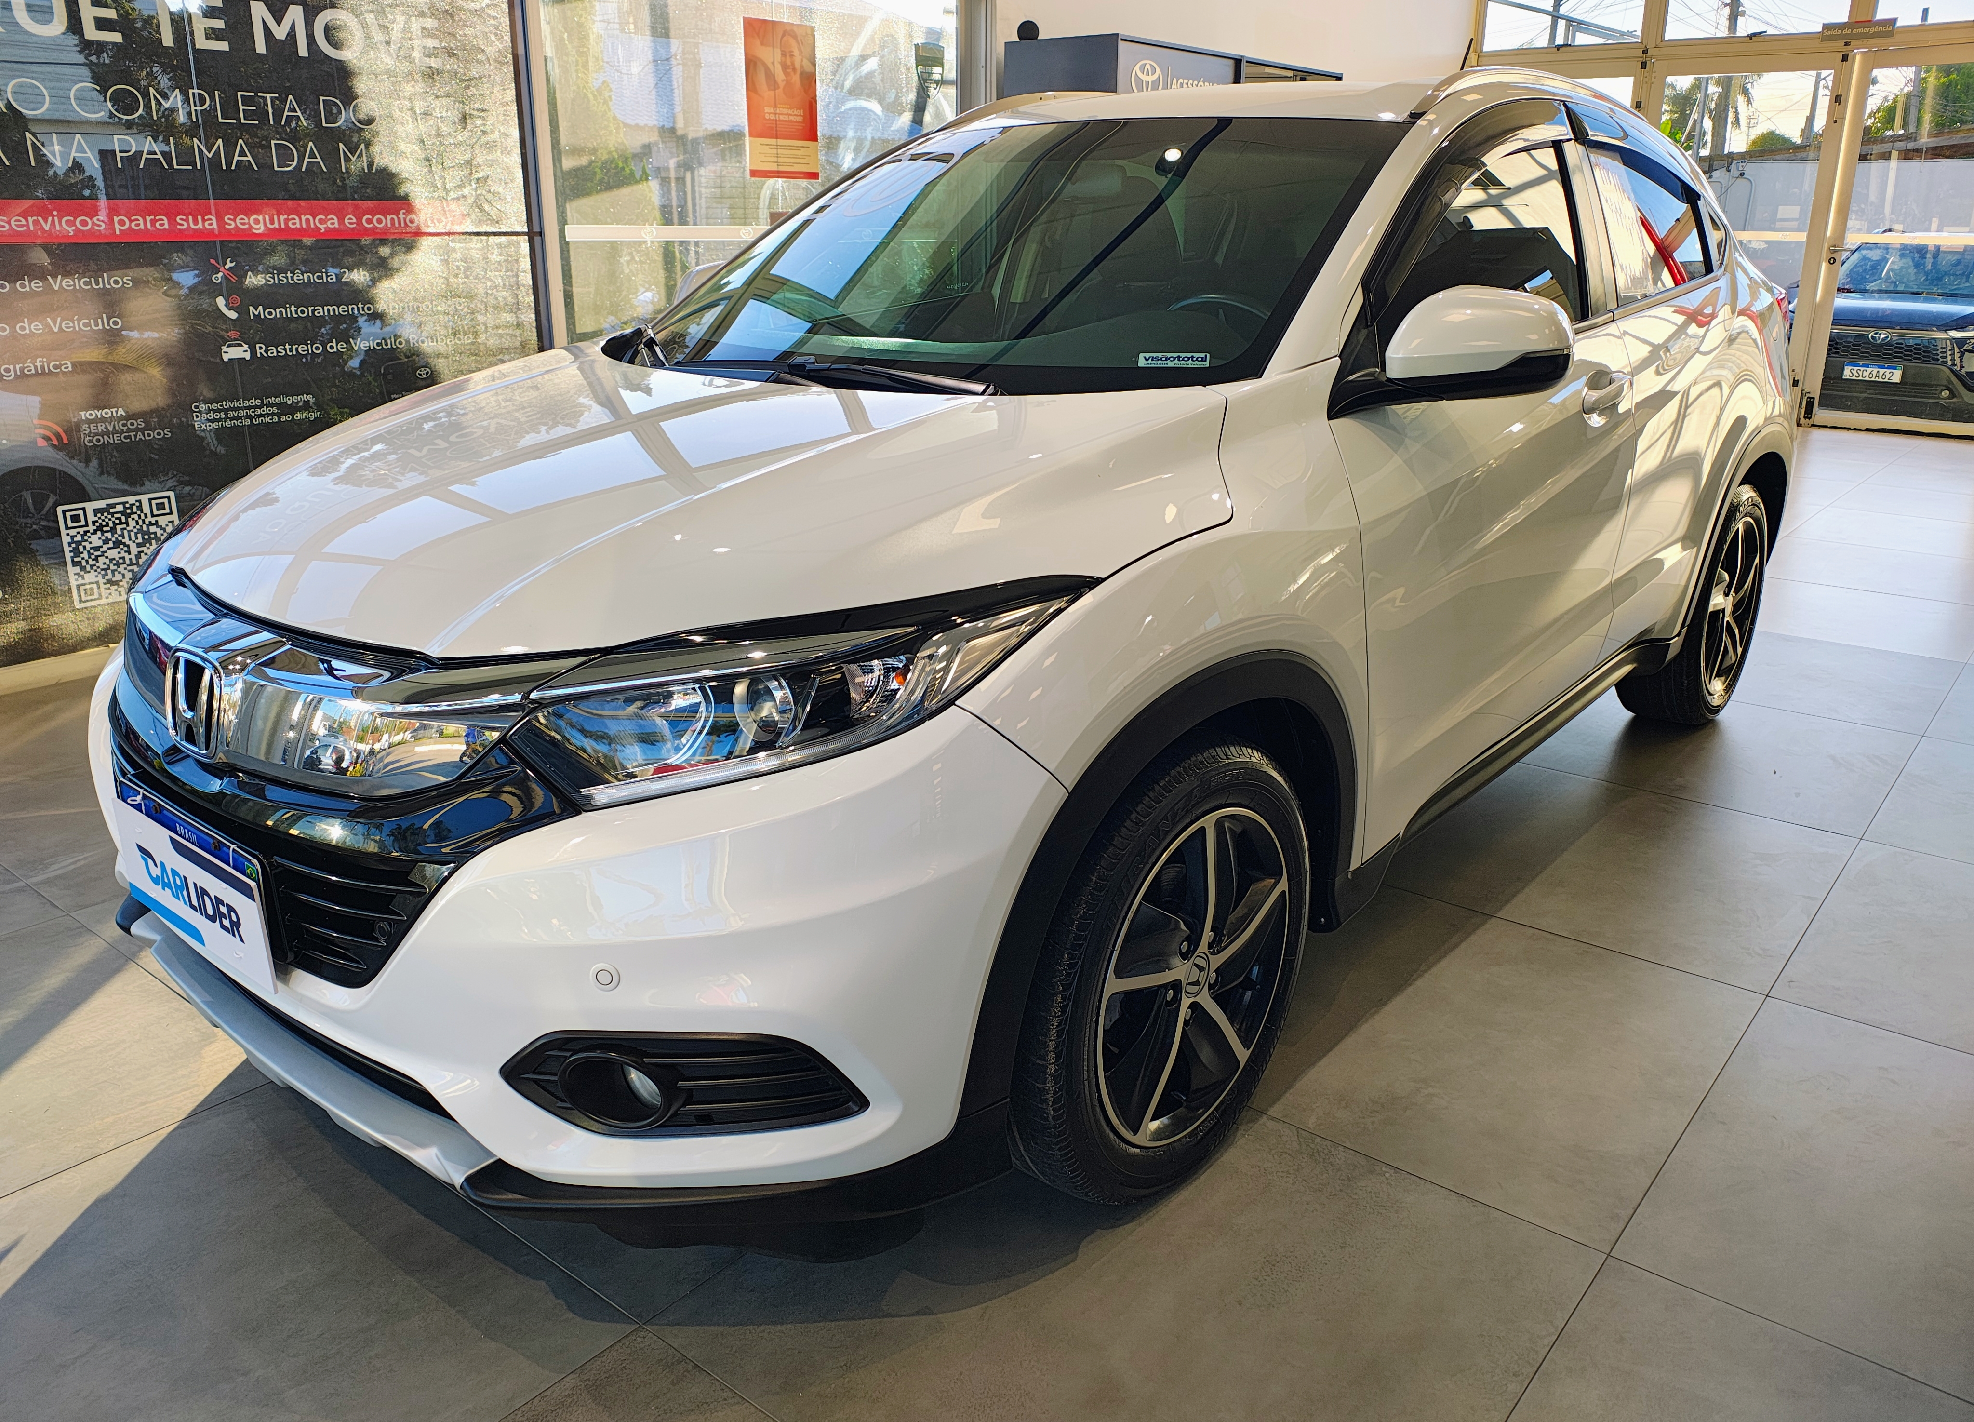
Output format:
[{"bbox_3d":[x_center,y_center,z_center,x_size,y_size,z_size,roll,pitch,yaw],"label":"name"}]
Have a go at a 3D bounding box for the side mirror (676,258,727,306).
[{"bbox_3d":[-0.660,-0.929,3.229,0.217,0.163,0.168,15,24,39],"label":"side mirror"}]

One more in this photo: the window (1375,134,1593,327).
[{"bbox_3d":[0.838,-0.829,2.438,0.049,0.384,1.005,-11,7,44],"label":"window"}]

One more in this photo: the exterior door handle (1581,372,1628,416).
[{"bbox_3d":[1.171,-0.597,2.676,0.059,0.059,0.207,15,24,39],"label":"exterior door handle"}]

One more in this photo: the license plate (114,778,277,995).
[{"bbox_3d":[-0.971,0.214,1.748,0.414,0.168,0.020,15,24,39],"label":"license plate"}]

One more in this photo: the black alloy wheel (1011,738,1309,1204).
[{"bbox_3d":[0.223,0.342,2.017,0.222,0.665,0.665,15,24,39],"label":"black alloy wheel"}]

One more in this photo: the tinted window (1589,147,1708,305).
[{"bbox_3d":[1.426,-1.052,3.078,0.049,0.364,0.729,-11,7,44],"label":"tinted window"}]

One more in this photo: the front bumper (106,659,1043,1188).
[{"bbox_3d":[-0.765,0.167,1.974,1.724,0.552,0.640,15,24,39],"label":"front bumper"}]

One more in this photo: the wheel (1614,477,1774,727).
[{"bbox_3d":[1.908,-0.296,3.850,0.222,0.665,0.665,15,24,39],"label":"wheel"}]

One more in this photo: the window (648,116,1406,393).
[{"bbox_3d":[0.040,-0.885,2.614,1.438,0.108,0.906,15,53,39],"label":"window"}]

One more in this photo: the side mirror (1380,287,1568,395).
[{"bbox_3d":[0.713,-0.533,2.049,0.217,0.163,0.168,15,24,39],"label":"side mirror"}]

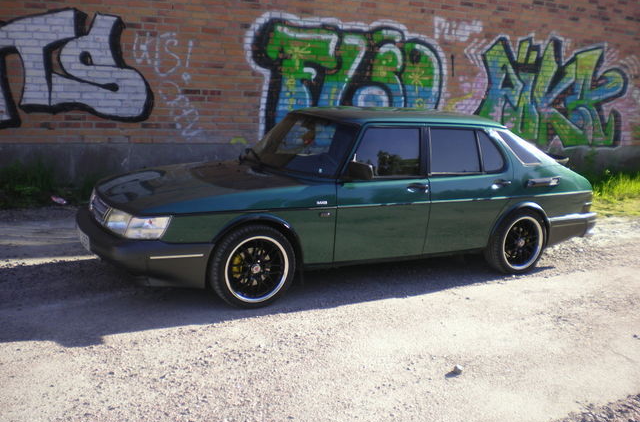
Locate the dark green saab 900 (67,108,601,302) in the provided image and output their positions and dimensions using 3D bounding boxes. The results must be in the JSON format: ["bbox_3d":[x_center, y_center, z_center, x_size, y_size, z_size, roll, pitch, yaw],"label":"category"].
[{"bbox_3d":[0.320,-0.200,5.720,4.685,1.415,1.700,-3,12,-28],"label":"dark green saab 900"}]

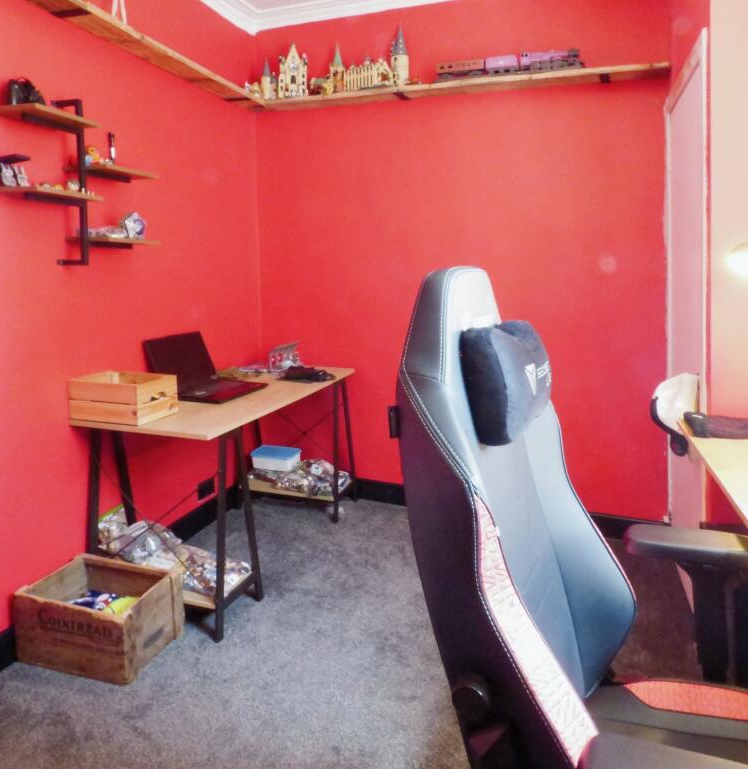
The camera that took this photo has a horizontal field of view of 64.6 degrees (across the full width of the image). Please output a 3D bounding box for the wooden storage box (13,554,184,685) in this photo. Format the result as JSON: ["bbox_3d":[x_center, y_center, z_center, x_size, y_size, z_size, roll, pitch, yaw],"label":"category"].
[{"bbox_3d":[-0.949,0.799,2.064,0.450,0.235,0.295,2,9,19],"label":"wooden storage box"}]

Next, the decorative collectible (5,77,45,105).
[{"bbox_3d":[-1.134,-0.953,1.923,0.080,0.088,0.088,2,9,19],"label":"decorative collectible"}]

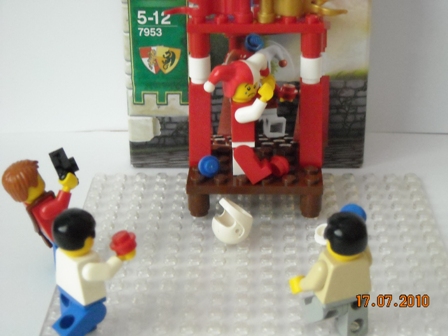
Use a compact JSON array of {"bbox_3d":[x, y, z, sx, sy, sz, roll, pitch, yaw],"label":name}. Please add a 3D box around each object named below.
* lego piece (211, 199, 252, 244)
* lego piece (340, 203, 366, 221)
[{"bbox_3d":[0.002,0.019,0.372,0.014,0.013,0.013,28,8,-28],"label":"lego piece"},{"bbox_3d":[0.038,0.014,0.321,0.008,0.008,0.005,6,-16,15],"label":"lego piece"}]

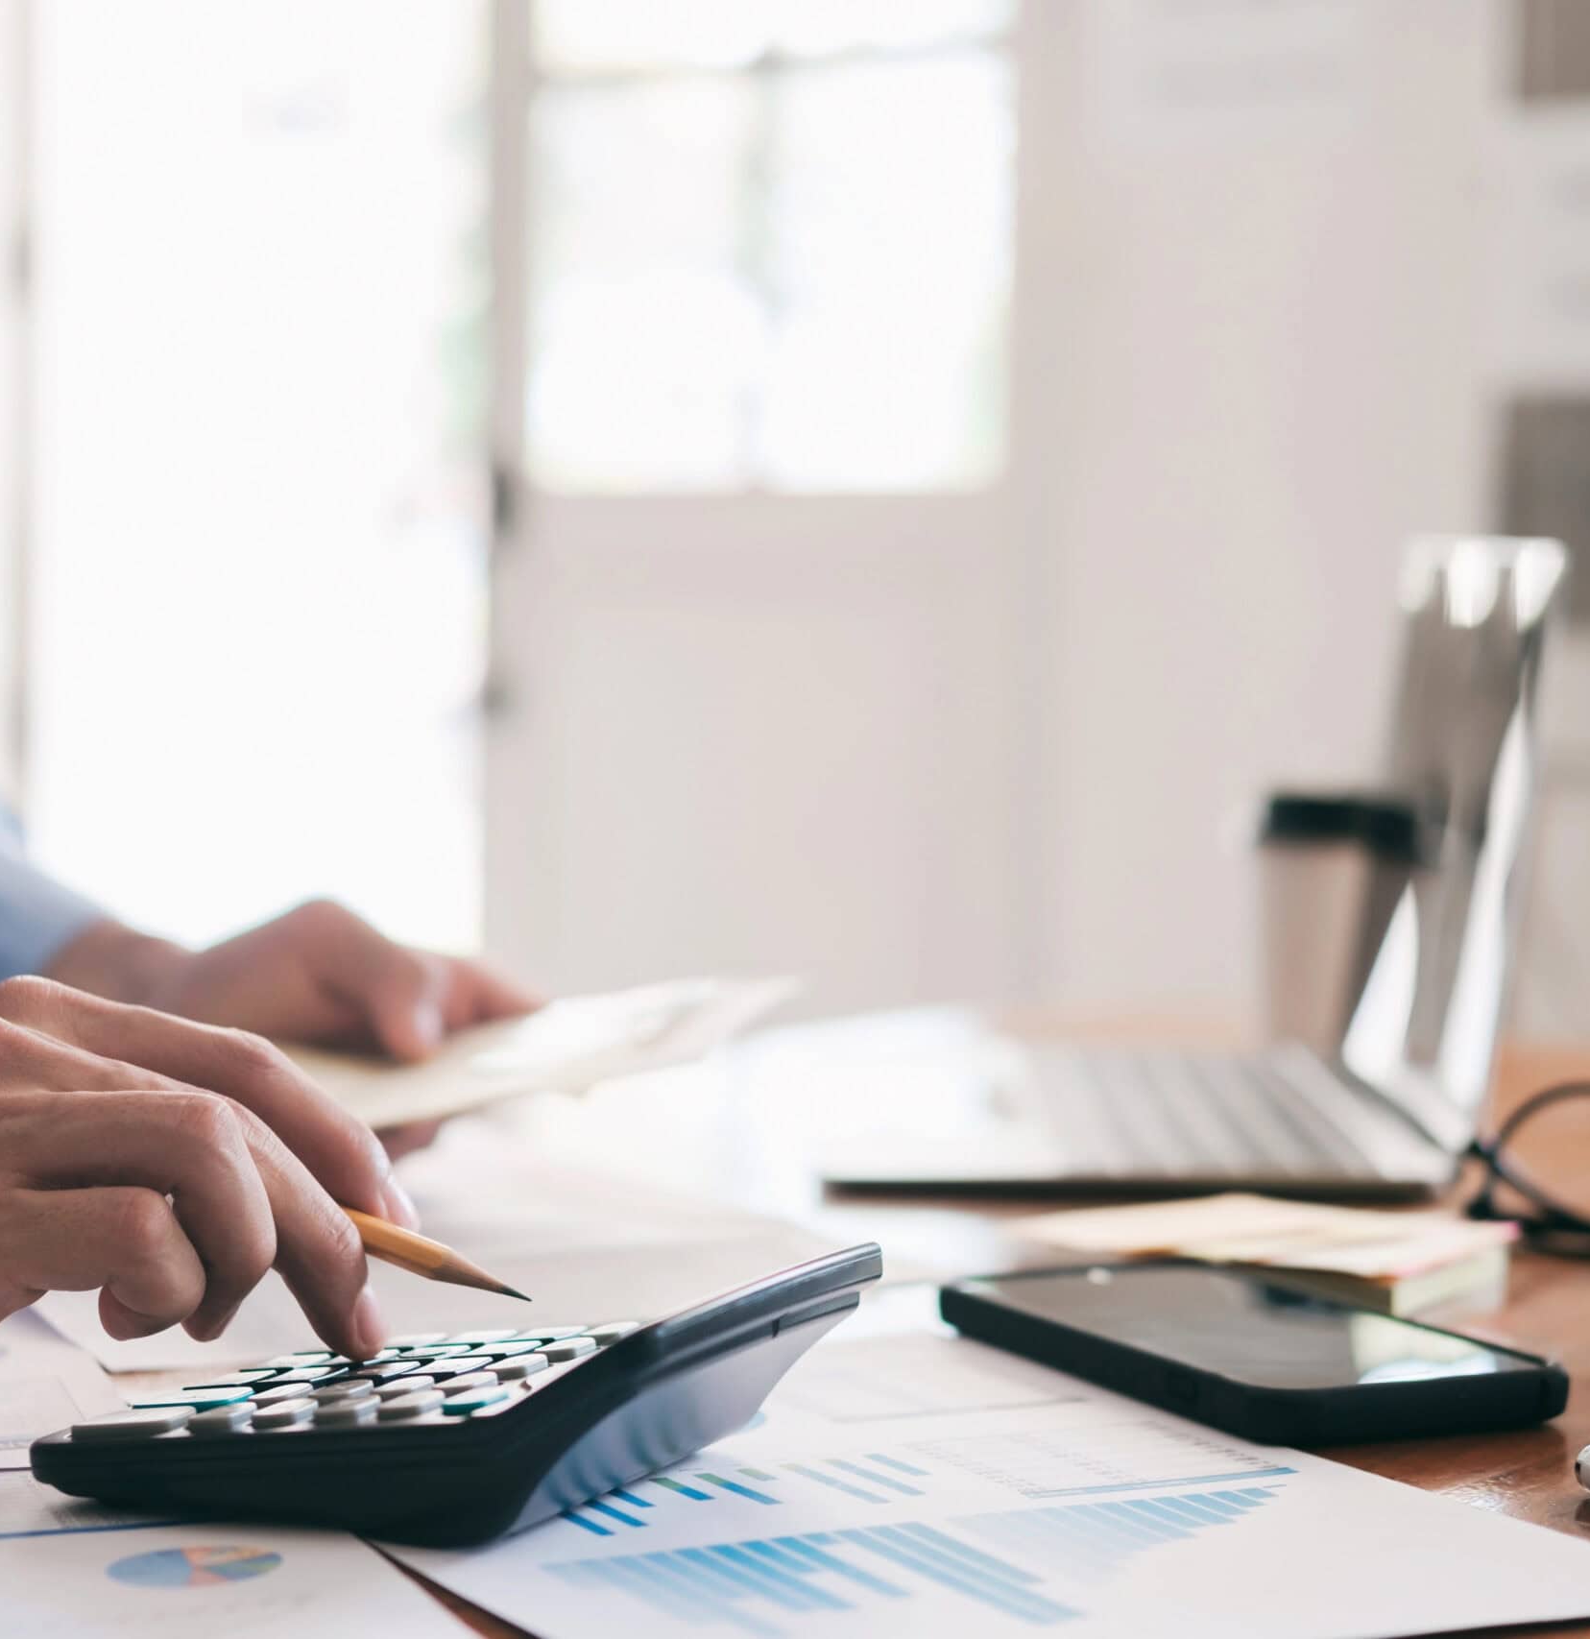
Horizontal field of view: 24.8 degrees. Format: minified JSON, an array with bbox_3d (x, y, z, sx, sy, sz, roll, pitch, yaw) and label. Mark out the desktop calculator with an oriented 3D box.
[{"bbox_3d":[-0.069,0.112,0.743,0.139,0.047,0.110,2,3,24],"label":"desktop calculator"}]

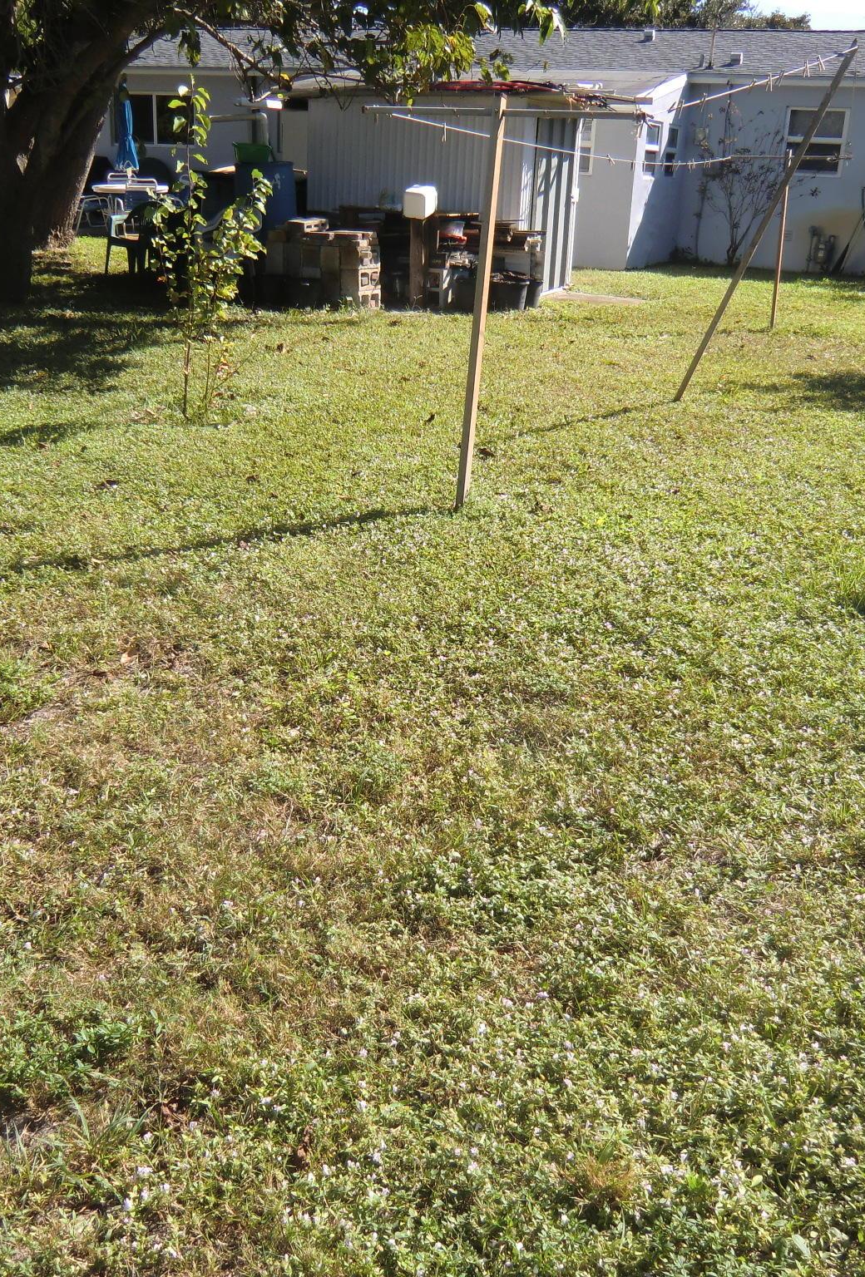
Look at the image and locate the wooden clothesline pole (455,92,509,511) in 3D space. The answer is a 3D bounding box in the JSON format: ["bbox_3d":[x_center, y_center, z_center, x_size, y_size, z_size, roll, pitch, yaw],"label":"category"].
[{"bbox_3d":[0.201,-1.379,5.051,0.042,1.730,0.042,18,26,28],"label":"wooden clothesline pole"}]

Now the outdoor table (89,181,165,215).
[{"bbox_3d":[-4.421,-6.219,17.339,1.120,0.720,1.120,-3,23,-13],"label":"outdoor table"}]

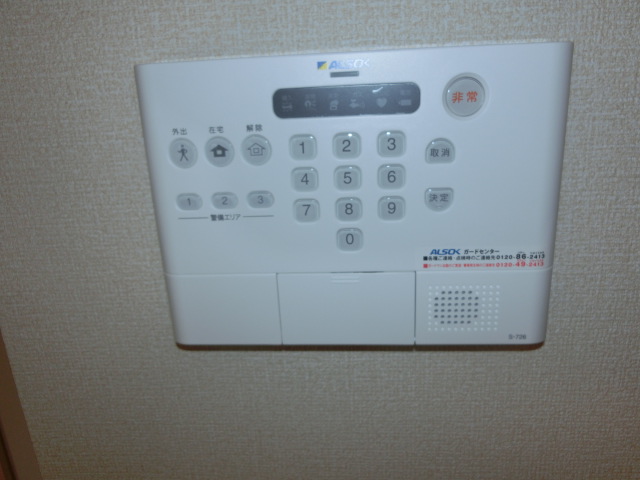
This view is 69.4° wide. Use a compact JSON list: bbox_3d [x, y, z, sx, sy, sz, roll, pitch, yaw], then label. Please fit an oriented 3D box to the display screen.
[{"bbox_3d":[0.012,-0.066,0.218,0.070,0.014,0.006,-1,16,5],"label":"display screen"}]

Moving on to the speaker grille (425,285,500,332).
[{"bbox_3d":[0.075,0.036,0.242,0.036,0.026,0.006,-1,16,5],"label":"speaker grille"}]

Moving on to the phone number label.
[{"bbox_3d":[0.083,0.009,0.234,0.060,0.011,0.004,-1,16,5],"label":"phone number label"}]

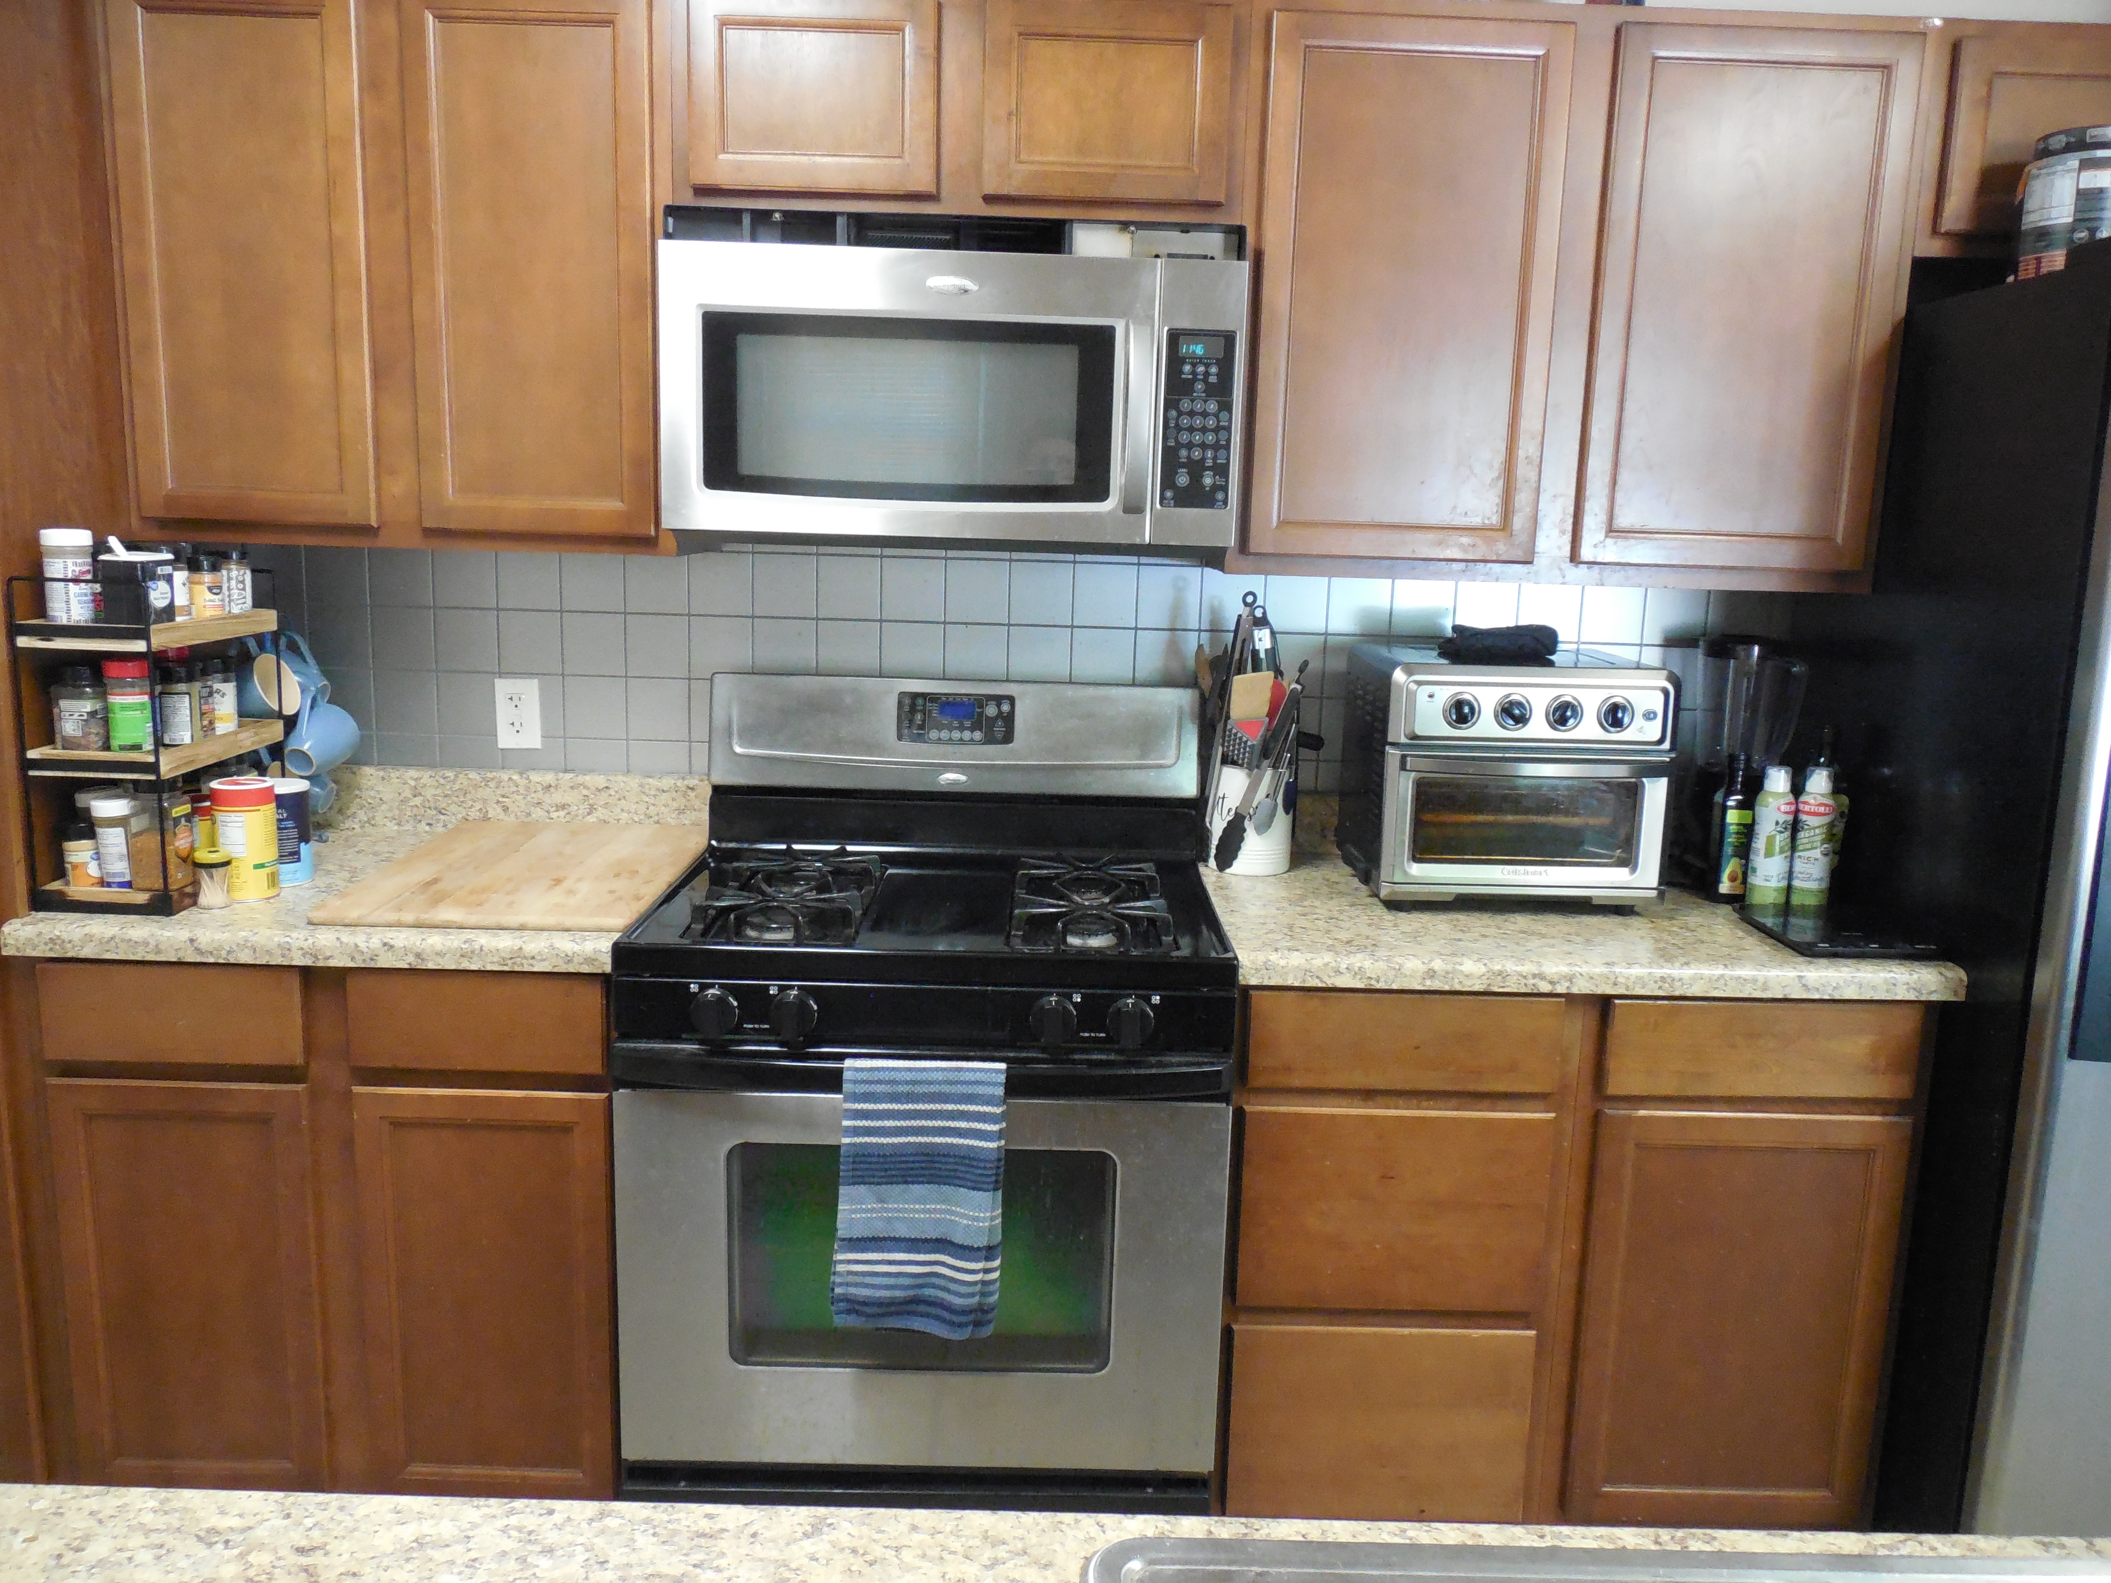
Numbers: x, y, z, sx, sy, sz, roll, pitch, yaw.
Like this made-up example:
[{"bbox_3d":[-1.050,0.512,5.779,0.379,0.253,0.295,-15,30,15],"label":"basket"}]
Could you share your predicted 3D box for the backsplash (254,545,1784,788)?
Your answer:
[{"bbox_3d":[-0.058,-0.191,2.477,2.472,0.360,0.012,2,10,-1],"label":"backsplash"}]

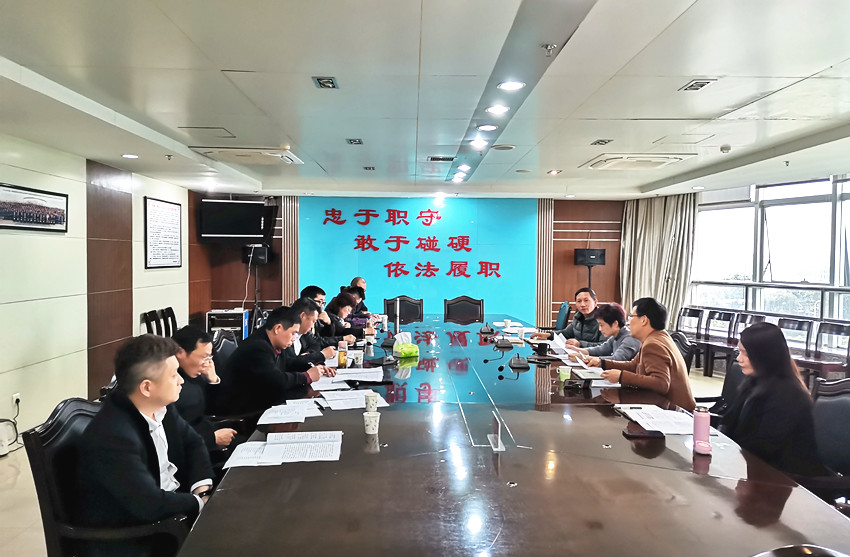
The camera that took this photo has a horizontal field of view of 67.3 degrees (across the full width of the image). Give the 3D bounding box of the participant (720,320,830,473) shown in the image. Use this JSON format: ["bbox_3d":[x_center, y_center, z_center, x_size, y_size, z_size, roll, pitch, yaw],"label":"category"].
[{"bbox_3d":[1.484,0.811,2.855,0.680,1.230,0.500,0,2,7],"label":"participant"}]

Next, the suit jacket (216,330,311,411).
[{"bbox_3d":[-0.957,0.618,3.900,0.570,0.620,0.530,0,2,-1],"label":"suit jacket"}]

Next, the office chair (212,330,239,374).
[{"bbox_3d":[-1.265,0.873,4.907,0.600,0.960,0.600,0,2,-1],"label":"office chair"}]

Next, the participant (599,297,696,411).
[{"bbox_3d":[1.336,0.754,3.851,0.680,1.280,0.540,0,2,10],"label":"participant"}]

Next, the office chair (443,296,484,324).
[{"bbox_3d":[0.556,0.743,8.724,0.580,0.980,0.620,0,2,-1],"label":"office chair"}]

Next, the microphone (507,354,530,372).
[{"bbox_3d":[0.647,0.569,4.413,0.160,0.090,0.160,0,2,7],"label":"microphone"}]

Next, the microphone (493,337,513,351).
[{"bbox_3d":[0.649,0.539,5.353,0.160,0.100,0.140,0,2,-1],"label":"microphone"}]

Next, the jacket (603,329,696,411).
[{"bbox_3d":[1.336,0.604,3.847,0.580,0.640,0.540,0,2,10],"label":"jacket"}]

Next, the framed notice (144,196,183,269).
[{"bbox_3d":[-3.290,-0.561,8.120,0.030,0.850,1.160,0,2,-1],"label":"framed notice"}]

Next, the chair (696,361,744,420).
[{"bbox_3d":[1.656,0.916,3.812,0.600,0.960,0.600,0,2,-1],"label":"chair"}]

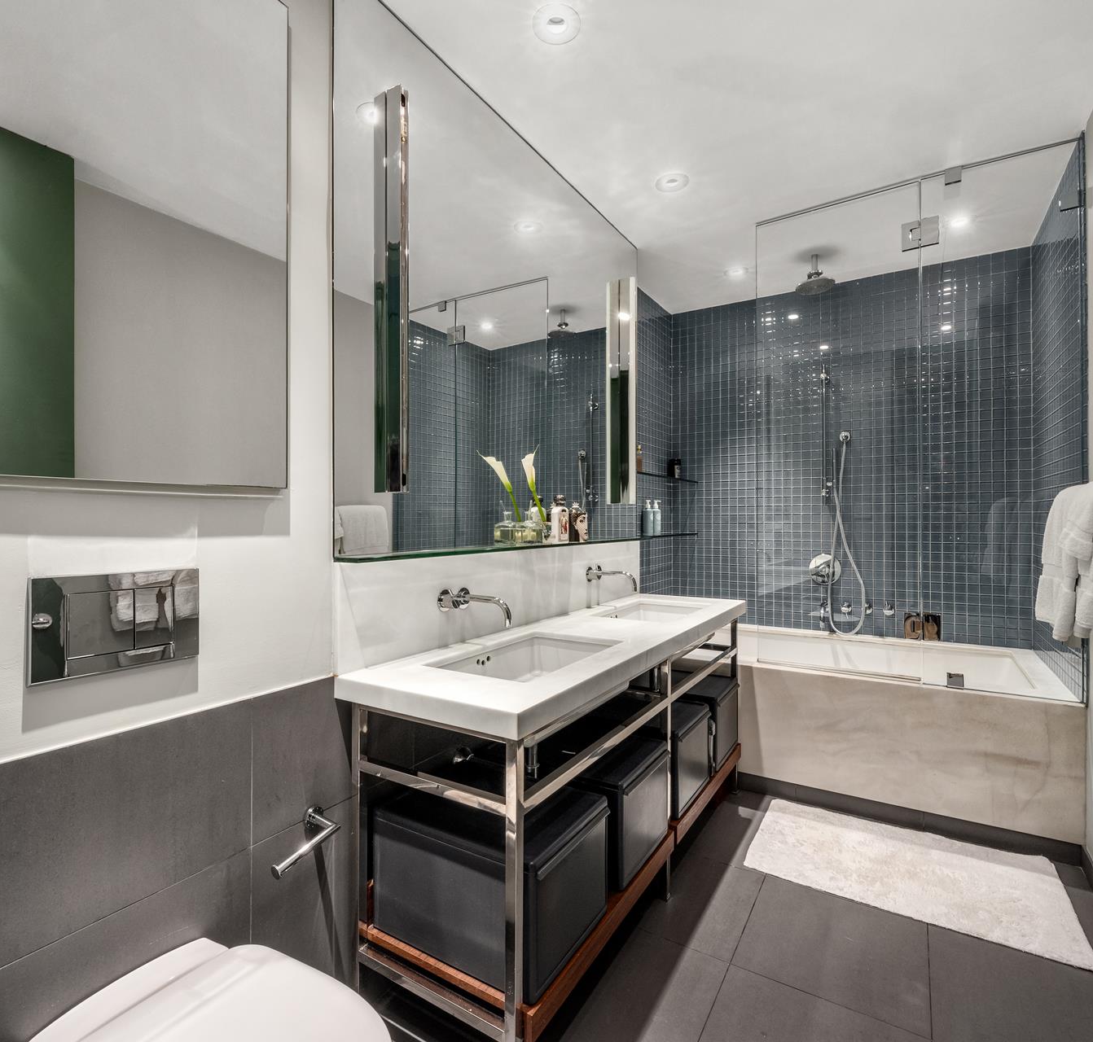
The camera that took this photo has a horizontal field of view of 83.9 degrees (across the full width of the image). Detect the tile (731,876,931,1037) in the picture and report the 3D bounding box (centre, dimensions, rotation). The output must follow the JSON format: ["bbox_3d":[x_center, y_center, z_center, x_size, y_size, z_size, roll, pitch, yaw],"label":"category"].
[{"bbox_3d":[0.797,1.175,1.687,0.455,0.010,0.466,0,0,31],"label":"tile"}]

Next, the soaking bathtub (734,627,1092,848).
[{"bbox_3d":[1.312,0.865,2.943,1.787,0.498,1.021,0,0,31],"label":"soaking bathtub"}]

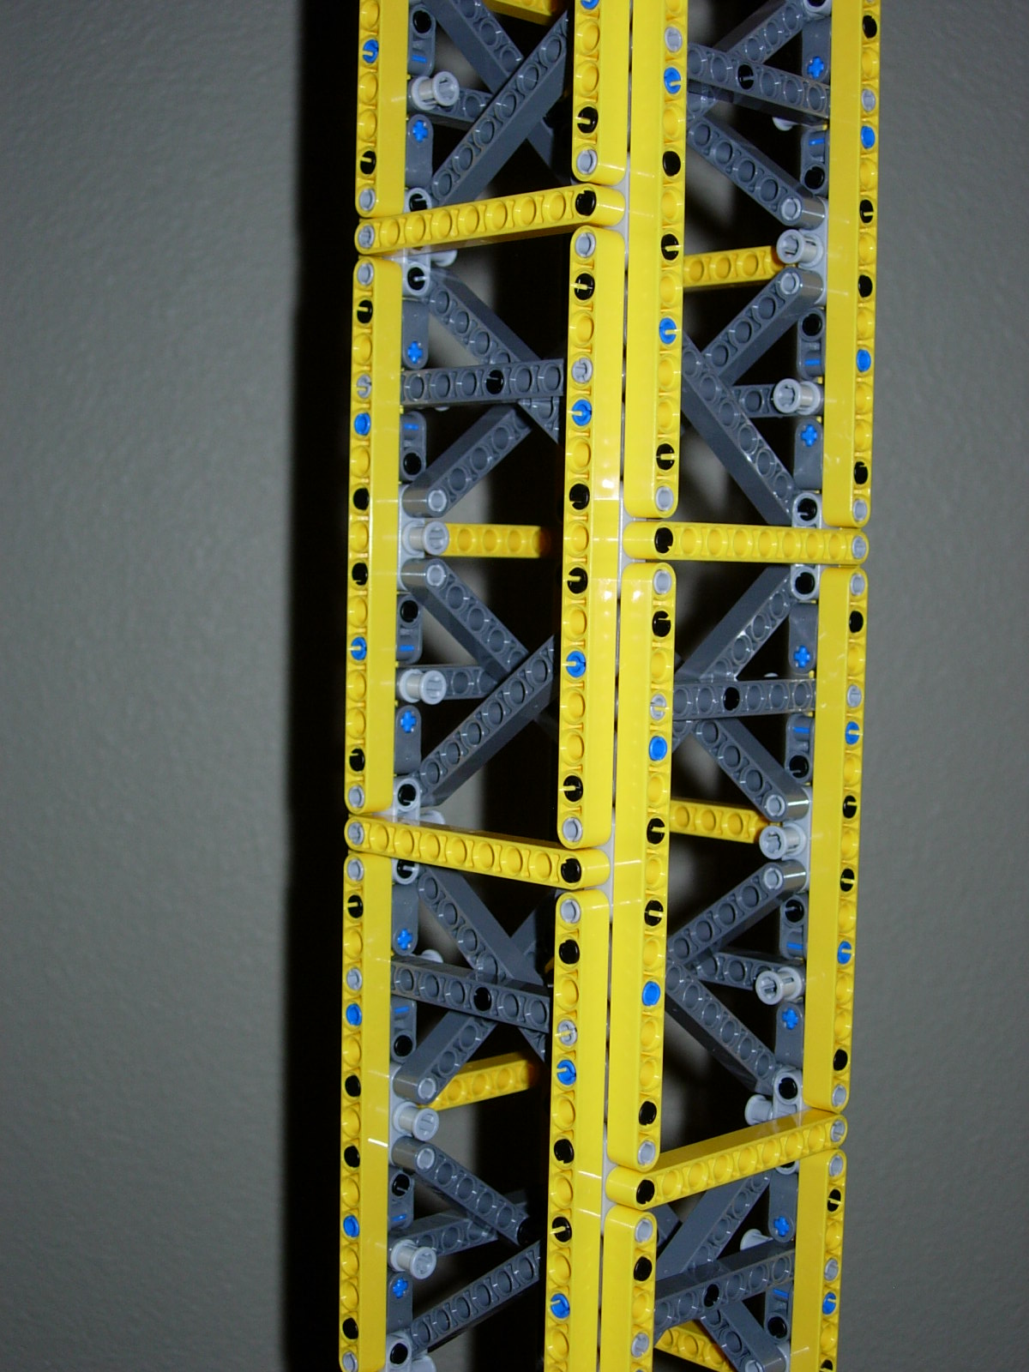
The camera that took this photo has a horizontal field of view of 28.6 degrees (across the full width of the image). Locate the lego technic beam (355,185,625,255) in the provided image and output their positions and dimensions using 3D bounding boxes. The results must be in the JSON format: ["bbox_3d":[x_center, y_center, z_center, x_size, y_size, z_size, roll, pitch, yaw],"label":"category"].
[{"bbox_3d":[-0.006,-0.093,0.407,0.008,0.007,0.071,-2,5,-45],"label":"lego technic beam"}]

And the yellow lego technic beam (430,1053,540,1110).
[{"bbox_3d":[-0.010,0.093,0.475,0.071,0.007,0.008,-2,5,-45],"label":"yellow lego technic beam"}]

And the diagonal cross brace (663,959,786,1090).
[{"bbox_3d":[0.035,0.066,0.433,0.008,0.007,0.087,5,-32,45],"label":"diagonal cross brace"}]

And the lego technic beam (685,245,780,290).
[{"bbox_3d":[0.050,-0.095,0.463,0.008,0.007,0.071,-2,5,-45],"label":"lego technic beam"}]

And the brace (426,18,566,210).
[{"bbox_3d":[0.006,-0.124,0.416,0.008,0.007,0.087,-2,-32,-45],"label":"brace"}]

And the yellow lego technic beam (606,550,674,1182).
[{"bbox_3d":[0.025,0.036,0.397,0.008,0.119,0.007,5,5,45],"label":"yellow lego technic beam"}]

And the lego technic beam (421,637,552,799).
[{"bbox_3d":[0.003,0.001,0.428,0.008,0.007,0.087,-2,-32,-45],"label":"lego technic beam"}]

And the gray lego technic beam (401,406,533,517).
[{"bbox_3d":[0.004,-0.065,0.459,0.008,0.007,0.087,5,42,45],"label":"gray lego technic beam"}]

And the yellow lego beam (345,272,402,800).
[{"bbox_3d":[-0.030,-0.032,0.438,0.007,0.119,0.008,5,5,45],"label":"yellow lego beam"}]

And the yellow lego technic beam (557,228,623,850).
[{"bbox_3d":[0.015,-0.028,0.393,0.007,0.119,0.008,5,5,45],"label":"yellow lego technic beam"}]

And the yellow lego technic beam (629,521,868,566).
[{"bbox_3d":[0.049,-0.029,0.415,0.008,0.007,0.071,5,5,45],"label":"yellow lego technic beam"}]

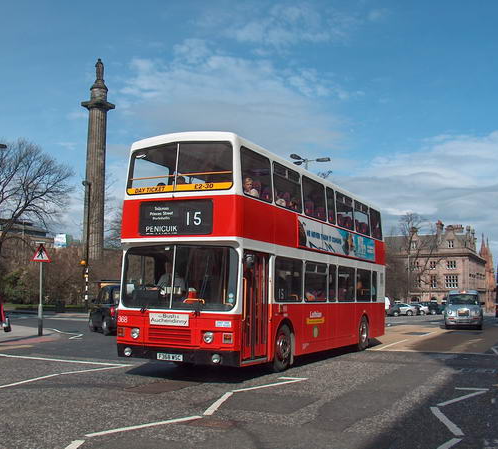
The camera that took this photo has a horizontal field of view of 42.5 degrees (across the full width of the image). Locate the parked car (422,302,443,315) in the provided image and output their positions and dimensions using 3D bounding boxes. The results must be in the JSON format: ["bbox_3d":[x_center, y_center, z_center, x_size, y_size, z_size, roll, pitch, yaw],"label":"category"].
[{"bbox_3d":[21.329,10.118,77.000,4.200,1.480,1.750,0,-6,9],"label":"parked car"}]

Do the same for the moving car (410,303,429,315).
[{"bbox_3d":[19.196,9.683,73.000,4.200,1.450,1.750,-2,-7,22],"label":"moving car"}]

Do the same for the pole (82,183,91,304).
[{"bbox_3d":[-10.813,1.463,42.064,0.400,8.700,1.200,-2,-7,25],"label":"pole"}]

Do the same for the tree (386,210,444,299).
[{"bbox_3d":[22.605,5.159,87.000,8.000,13.300,8.000,1,-6,0],"label":"tree"}]

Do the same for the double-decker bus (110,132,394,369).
[{"bbox_3d":[0.882,1.002,15.740,2.500,4.320,10.250,-2,-7,25],"label":"double-decker bus"}]

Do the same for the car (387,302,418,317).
[{"bbox_3d":[15.945,8.940,67.000,4.200,1.450,1.750,-2,-7,22],"label":"car"}]

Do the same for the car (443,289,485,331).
[{"bbox_3d":[10.380,4.100,30.950,1.800,1.830,4.550,-1,-6,19],"label":"car"}]

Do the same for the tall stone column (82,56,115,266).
[{"bbox_3d":[-27.832,-8.426,116.190,5.500,44.700,5.500,-2,-7,23],"label":"tall stone column"}]

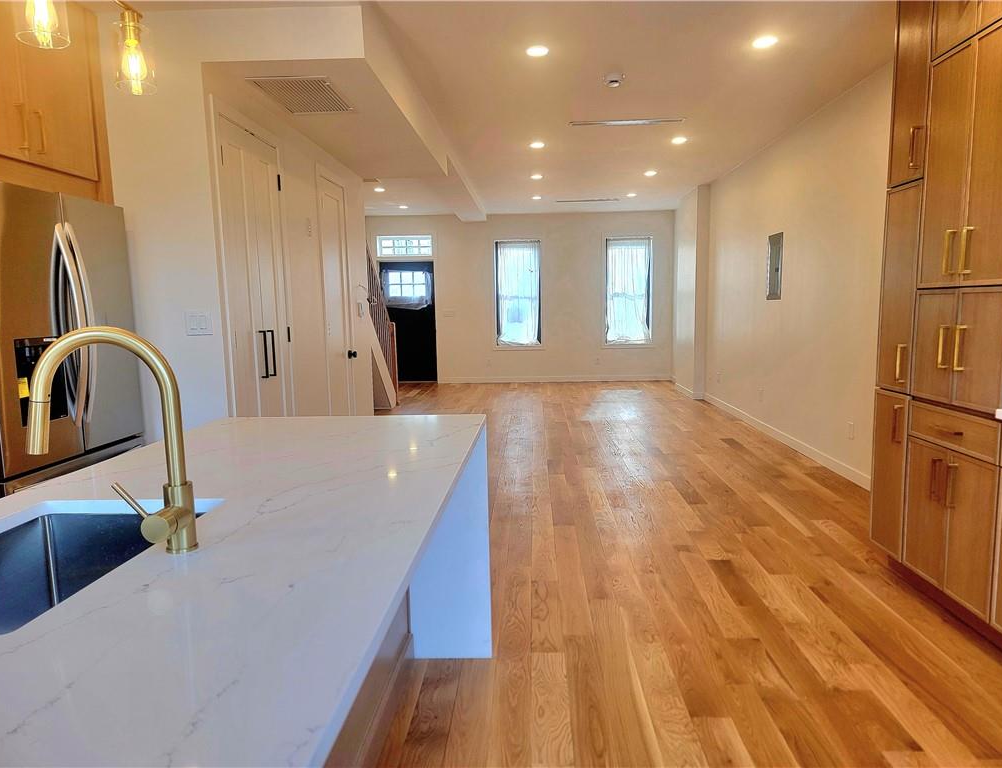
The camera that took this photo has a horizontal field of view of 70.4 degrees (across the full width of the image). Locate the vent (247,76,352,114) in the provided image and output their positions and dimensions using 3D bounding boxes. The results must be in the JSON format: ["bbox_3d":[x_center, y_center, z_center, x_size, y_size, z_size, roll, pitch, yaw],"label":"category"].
[{"bbox_3d":[-1.163,-1.725,4.245,0.421,0.030,0.738,0,6,3],"label":"vent"}]

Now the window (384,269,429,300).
[{"bbox_3d":[-1.636,-1.730,12.353,0.789,0.534,0.050,0,6,3],"label":"window"}]

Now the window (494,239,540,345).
[{"bbox_3d":[0.297,-1.549,12.079,0.782,1.822,0.120,0,6,3],"label":"window"}]

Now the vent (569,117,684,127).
[{"bbox_3d":[1.052,-2.203,5.951,0.951,0.030,0.120,0,6,3],"label":"vent"}]

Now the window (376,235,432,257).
[{"bbox_3d":[-1.639,-2.372,12.181,0.951,0.363,0.100,0,6,3],"label":"window"}]

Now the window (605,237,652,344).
[{"bbox_3d":[2.150,-1.570,11.977,0.770,1.807,0.120,0,6,3],"label":"window"}]

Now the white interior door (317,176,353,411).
[{"bbox_3d":[-1.416,-0.518,6.109,0.050,2.373,0.681,0,6,3],"label":"white interior door"}]

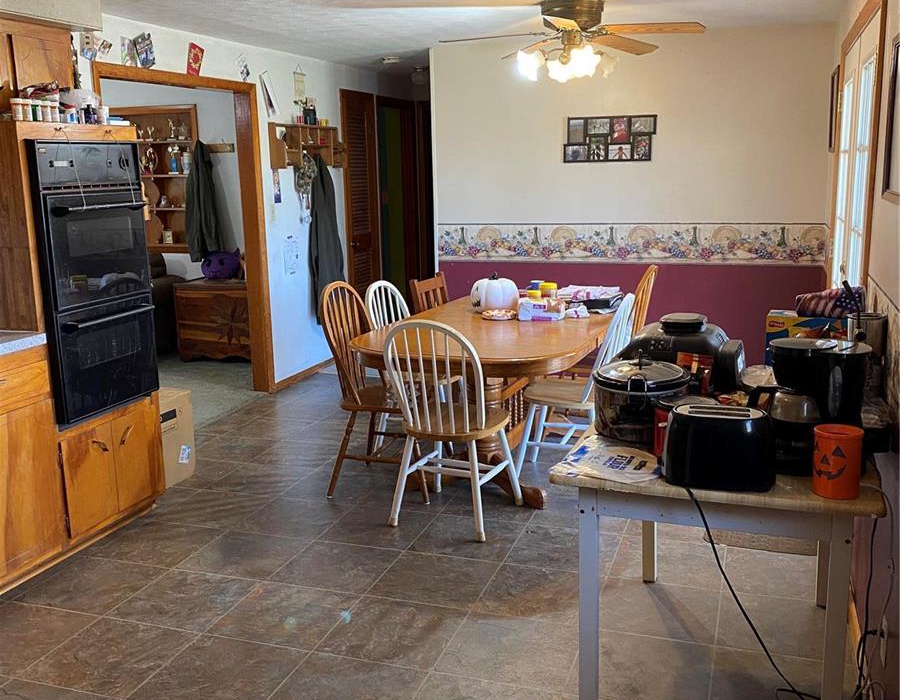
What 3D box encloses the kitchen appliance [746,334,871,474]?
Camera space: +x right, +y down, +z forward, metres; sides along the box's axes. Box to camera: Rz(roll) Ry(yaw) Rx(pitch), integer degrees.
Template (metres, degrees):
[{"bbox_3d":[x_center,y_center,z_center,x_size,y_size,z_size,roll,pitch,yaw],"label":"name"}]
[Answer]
[{"bbox_3d":[0.884,0.137,2.246,0.270,0.308,0.190,3,12,19],"label":"kitchen appliance"}]

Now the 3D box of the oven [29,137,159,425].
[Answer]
[{"bbox_3d":[-1.653,-0.307,3.781,0.560,1.100,0.590,3,12,19],"label":"oven"}]

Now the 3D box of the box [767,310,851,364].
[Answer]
[{"bbox_3d":[1.113,0.040,2.738,0.285,0.300,0.130,2,12,17],"label":"box"}]

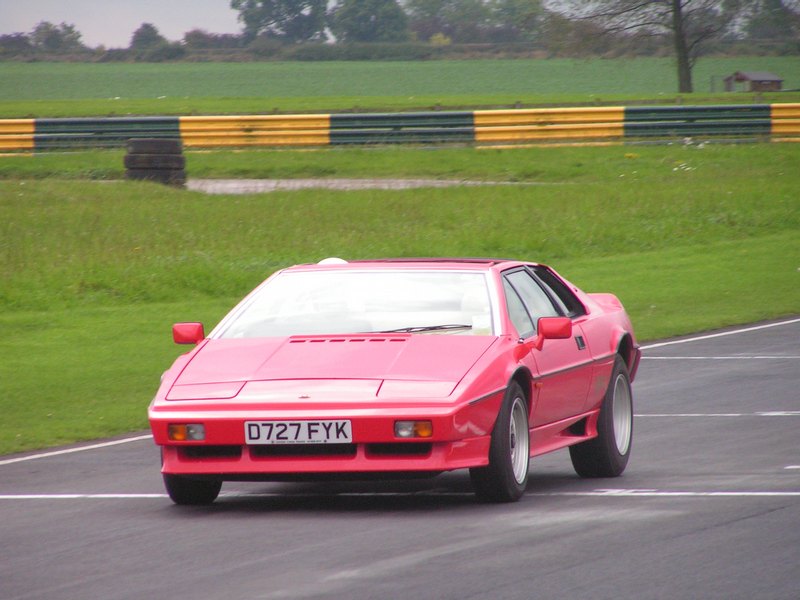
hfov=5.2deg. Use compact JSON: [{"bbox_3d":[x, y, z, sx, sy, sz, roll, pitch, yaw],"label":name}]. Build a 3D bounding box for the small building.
[{"bbox_3d":[24.956,-15.390,620.000,2.600,1.650,3.400,0,2,40],"label":"small building"}]

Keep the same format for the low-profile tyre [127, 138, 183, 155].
[{"bbox_3d":[-3.958,-2.479,142.000,0.890,0.250,0.890,-1,1,0],"label":"low-profile tyre"}]

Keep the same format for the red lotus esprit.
[{"bbox_3d":[0.000,0.377,43.230,1.870,1.130,4.200,-1,2,13],"label":"red lotus esprit"}]

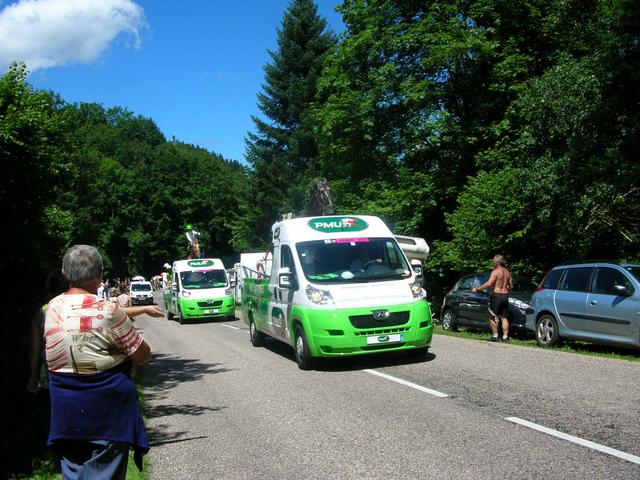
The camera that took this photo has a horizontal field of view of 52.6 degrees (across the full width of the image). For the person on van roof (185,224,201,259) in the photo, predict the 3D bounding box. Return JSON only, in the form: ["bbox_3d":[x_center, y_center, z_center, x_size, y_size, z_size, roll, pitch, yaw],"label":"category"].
[{"bbox_3d":[-5.367,0.127,27.305,0.660,1.550,0.650,1,-4,-20],"label":"person on van roof"}]

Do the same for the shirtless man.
[{"bbox_3d":[3.562,1.207,13.400,0.750,1.800,0.450,-1,-4,5],"label":"shirtless man"}]

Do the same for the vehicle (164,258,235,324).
[{"bbox_3d":[-4.940,2.072,26.628,2.070,2.500,5.450,1,-4,-20],"label":"vehicle"}]

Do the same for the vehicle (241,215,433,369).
[{"bbox_3d":[0.120,0.860,11.956,2.070,2.500,5.450,1,-4,-17],"label":"vehicle"}]

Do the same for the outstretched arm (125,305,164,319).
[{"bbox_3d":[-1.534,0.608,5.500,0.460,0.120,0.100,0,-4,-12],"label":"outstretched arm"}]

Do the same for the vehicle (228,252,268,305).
[{"bbox_3d":[-4.656,2.737,46.000,2.300,3.400,6.300,1,-4,-17],"label":"vehicle"}]

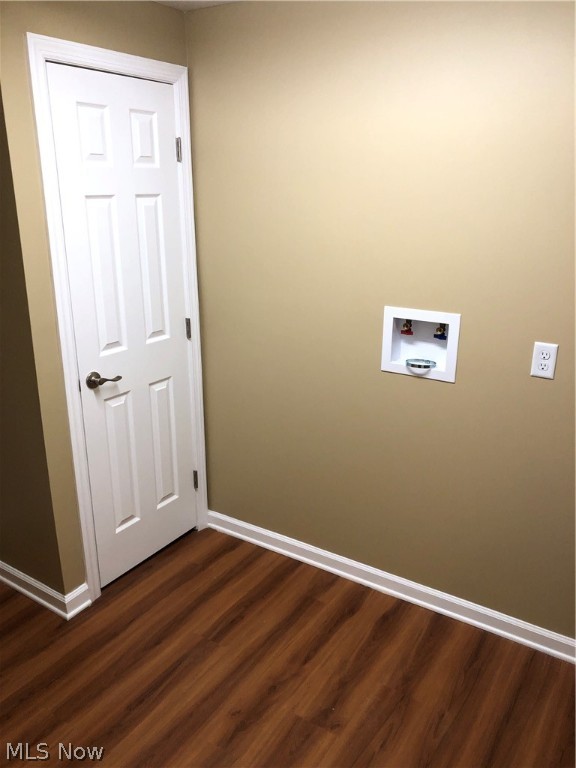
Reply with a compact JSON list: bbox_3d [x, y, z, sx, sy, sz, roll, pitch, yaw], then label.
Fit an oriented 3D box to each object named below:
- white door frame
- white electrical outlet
[{"bbox_3d":[-0.650,-0.200,2.579,0.090,2.103,0.728,11,20,32],"label":"white door frame"},{"bbox_3d":[0.848,-0.076,2.052,0.073,0.116,0.012,11,20,32],"label":"white electrical outlet"}]

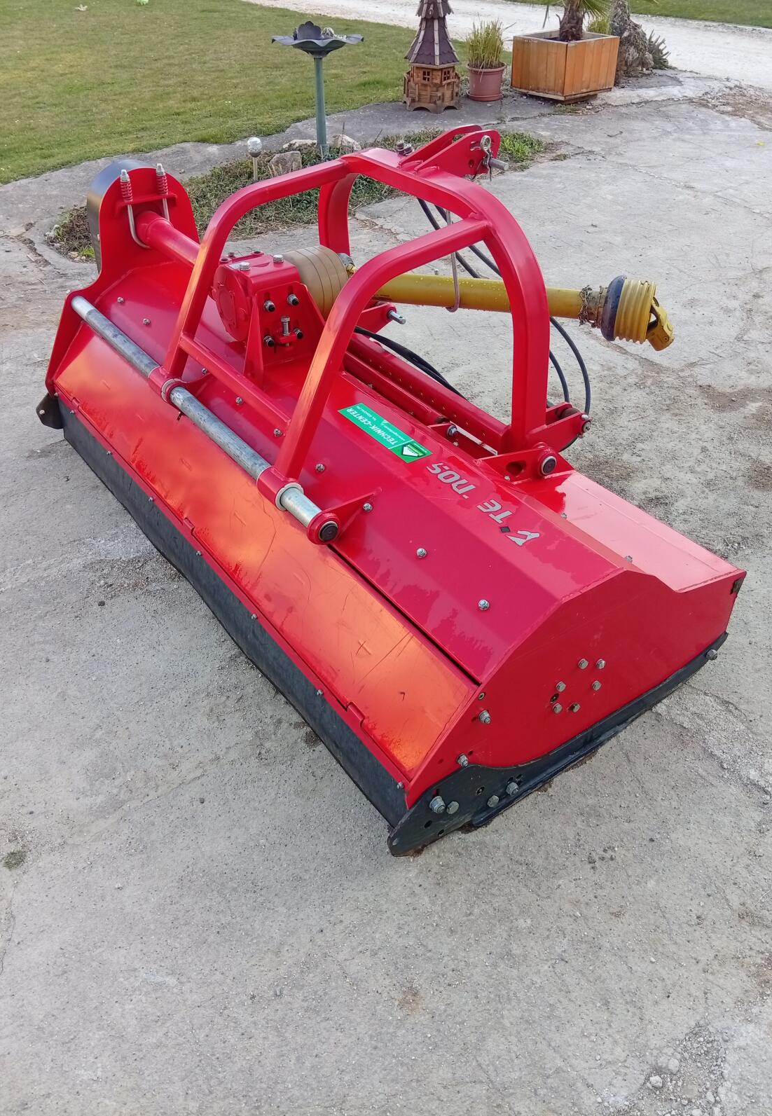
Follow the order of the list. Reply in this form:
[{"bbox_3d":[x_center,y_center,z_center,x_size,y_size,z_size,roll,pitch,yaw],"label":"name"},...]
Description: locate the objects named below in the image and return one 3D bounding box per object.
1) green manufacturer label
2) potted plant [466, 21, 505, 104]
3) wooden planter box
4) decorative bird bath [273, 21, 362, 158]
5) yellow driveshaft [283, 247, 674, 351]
[{"bbox_3d":[-0.005,-0.291,2.014,0.070,0.004,0.287,-24,44,-26],"label":"green manufacturer label"},{"bbox_3d":[0.800,-4.005,7.035,0.320,0.530,0.320,-1,38,0],"label":"potted plant"},{"bbox_3d":[1.501,-4.131,7.276,0.604,0.403,0.604,-26,45,-28],"label":"wooden planter box"},{"bbox_3d":[-0.419,-2.993,5.627,0.560,0.740,0.560,-1,38,0],"label":"decorative bird bath"},{"bbox_3d":[0.235,-0.691,2.287,0.980,0.200,0.200,3,39,5],"label":"yellow driveshaft"}]

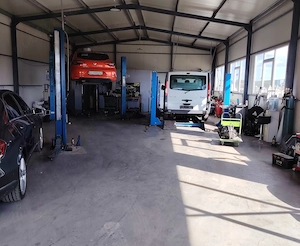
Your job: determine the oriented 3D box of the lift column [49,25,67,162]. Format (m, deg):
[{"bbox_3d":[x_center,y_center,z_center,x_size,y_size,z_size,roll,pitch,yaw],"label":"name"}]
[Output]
[{"bbox_3d":[-2.209,-0.818,6.777,0.340,2.900,0.340,-5,10,-39],"label":"lift column"}]

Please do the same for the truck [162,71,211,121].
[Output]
[{"bbox_3d":[1.632,-1.306,13.510,1.940,2.000,4.850,2,8,3],"label":"truck"}]

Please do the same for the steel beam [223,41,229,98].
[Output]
[{"bbox_3d":[4.279,-2.514,15.696,0.150,4.124,0.150,2,8,2],"label":"steel beam"}]

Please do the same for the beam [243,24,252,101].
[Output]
[{"bbox_3d":[4.089,-1.980,11.644,0.150,4.124,0.150,2,8,2],"label":"beam"}]

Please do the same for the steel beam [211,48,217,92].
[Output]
[{"bbox_3d":[4.461,-3.027,19.585,0.150,4.124,0.150,2,8,2],"label":"steel beam"}]

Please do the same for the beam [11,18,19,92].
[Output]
[{"bbox_3d":[-5.845,-2.350,12.109,0.200,4.300,0.180,2,8,2],"label":"beam"}]

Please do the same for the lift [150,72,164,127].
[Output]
[{"bbox_3d":[0.301,-0.965,11.105,0.460,2.120,0.360,2,8,2],"label":"lift"}]

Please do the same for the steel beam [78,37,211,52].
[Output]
[{"bbox_3d":[-0.411,-5.536,19.483,9.920,0.847,0.150,2,8,2],"label":"steel beam"}]

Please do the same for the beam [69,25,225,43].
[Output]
[{"bbox_3d":[-0.594,-5.024,15.594,9.920,0.847,0.150,2,8,2],"label":"beam"}]

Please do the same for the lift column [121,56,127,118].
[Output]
[{"bbox_3d":[-1.151,-1.496,12.175,0.240,2.670,0.280,2,8,2],"label":"lift column"}]

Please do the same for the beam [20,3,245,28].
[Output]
[{"bbox_3d":[-0.789,-4.484,11.543,9.750,0.860,0.200,2,8,2],"label":"beam"}]

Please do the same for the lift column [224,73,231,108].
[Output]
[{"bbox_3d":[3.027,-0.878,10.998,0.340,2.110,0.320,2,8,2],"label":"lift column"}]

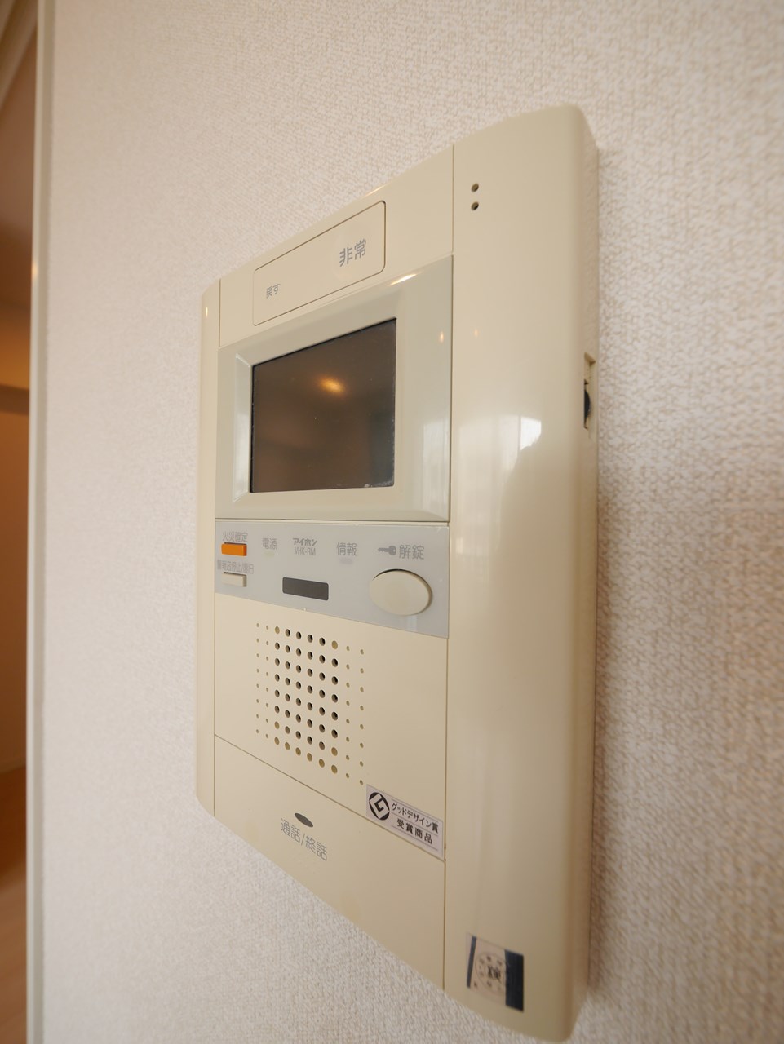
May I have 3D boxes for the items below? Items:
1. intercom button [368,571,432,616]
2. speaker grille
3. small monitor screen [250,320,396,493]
[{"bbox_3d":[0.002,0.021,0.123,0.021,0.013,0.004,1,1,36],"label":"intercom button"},{"bbox_3d":[-0.030,0.061,0.148,0.054,0.043,0.004,1,1,36],"label":"speaker grille"},{"bbox_3d":[-0.027,-0.037,0.150,0.071,0.050,0.005,1,1,36],"label":"small monitor screen"}]

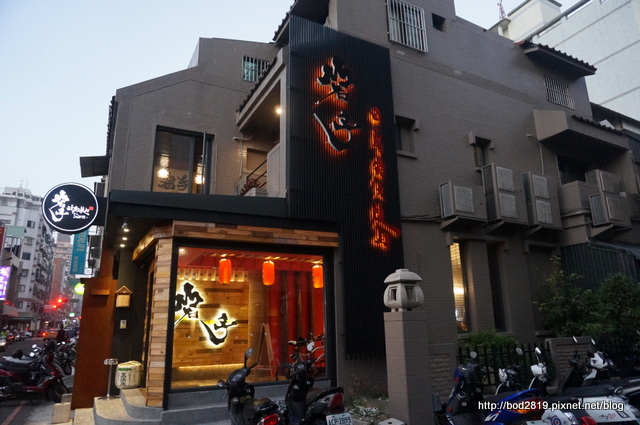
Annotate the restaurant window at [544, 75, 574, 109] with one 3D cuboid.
[{"bbox_3d":[6.741,-3.351,11.954,1.190,0.770,0.120,6,-15,-28],"label":"restaurant window"}]

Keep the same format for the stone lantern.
[{"bbox_3d":[1.109,1.035,5.644,0.385,0.560,0.385,6,-15,-28],"label":"stone lantern"}]

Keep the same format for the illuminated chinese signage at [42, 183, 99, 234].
[{"bbox_3d":[-4.368,-0.070,7.468,0.860,0.860,0.200,6,-15,-28],"label":"illuminated chinese signage"}]

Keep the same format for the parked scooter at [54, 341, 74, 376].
[{"bbox_3d":[-7.095,3.837,11.483,1.720,1.000,0.680,-7,-14,26],"label":"parked scooter"}]

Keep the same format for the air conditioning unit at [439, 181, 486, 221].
[{"bbox_3d":[2.940,-0.181,8.709,0.900,0.720,0.300,6,-15,-28],"label":"air conditioning unit"}]

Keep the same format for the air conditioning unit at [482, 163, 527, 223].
[{"bbox_3d":[4.100,-0.358,9.422,0.955,1.245,0.330,6,-15,-28],"label":"air conditioning unit"}]

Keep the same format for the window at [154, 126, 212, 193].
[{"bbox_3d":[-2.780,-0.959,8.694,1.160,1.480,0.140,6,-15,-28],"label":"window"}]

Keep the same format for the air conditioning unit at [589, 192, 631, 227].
[{"bbox_3d":[7.071,-0.033,10.376,0.940,0.720,0.300,6,-15,-28],"label":"air conditioning unit"}]

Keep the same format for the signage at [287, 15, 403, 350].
[{"bbox_3d":[0.494,-0.546,7.703,2.280,6.060,0.110,6,-15,-28],"label":"signage"}]

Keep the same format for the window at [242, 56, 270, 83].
[{"bbox_3d":[-1.434,-3.268,9.974,0.800,0.640,0.120,6,-15,-28],"label":"window"}]

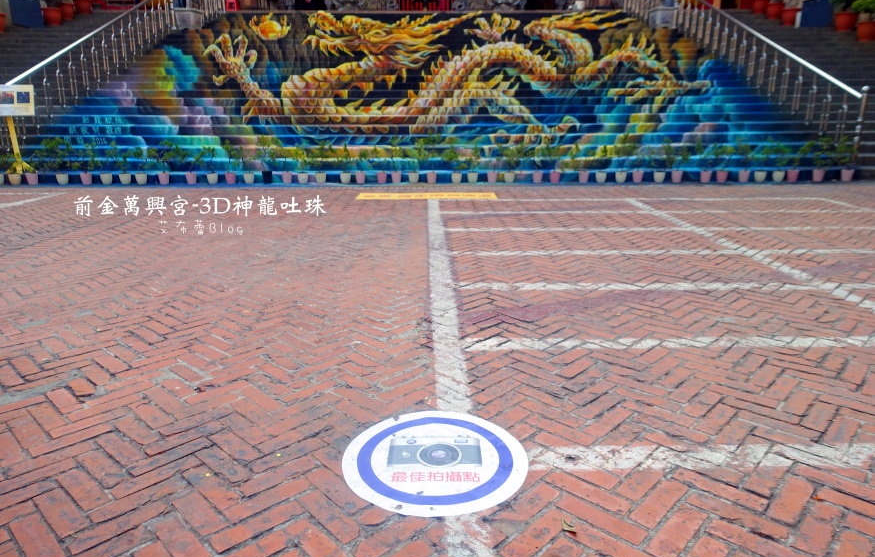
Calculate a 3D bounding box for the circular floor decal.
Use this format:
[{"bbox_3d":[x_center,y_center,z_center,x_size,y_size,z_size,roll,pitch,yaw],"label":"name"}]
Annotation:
[{"bbox_3d":[-0.006,0.519,1.713,0.540,0.010,0.540,0,16,0],"label":"circular floor decal"}]

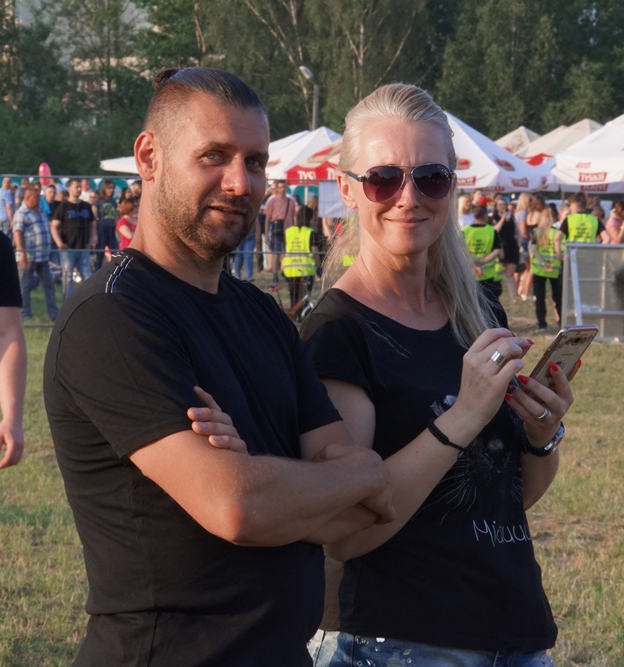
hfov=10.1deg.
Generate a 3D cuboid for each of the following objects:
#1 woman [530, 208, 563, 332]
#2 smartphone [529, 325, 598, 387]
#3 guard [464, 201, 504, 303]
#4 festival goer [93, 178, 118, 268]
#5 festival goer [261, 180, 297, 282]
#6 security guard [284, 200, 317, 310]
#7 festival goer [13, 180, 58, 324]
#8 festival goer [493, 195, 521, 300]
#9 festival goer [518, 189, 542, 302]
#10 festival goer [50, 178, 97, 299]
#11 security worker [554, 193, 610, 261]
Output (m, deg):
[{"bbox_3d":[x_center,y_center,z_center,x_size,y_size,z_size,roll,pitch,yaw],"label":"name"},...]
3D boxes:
[{"bbox_3d":[3.071,-0.846,46.300,0.440,1.630,0.380,-1,2,-20],"label":"woman"},{"bbox_3d":[0.329,0.045,4.750,0.071,0.145,0.008,-3,44,-46],"label":"smartphone"},{"bbox_3d":[2.111,-0.739,43.800,0.520,1.720,0.360,1,2,18],"label":"guard"},{"bbox_3d":[-3.219,-1.546,55.529,0.460,1.730,0.330,1,2,-24],"label":"festival goer"},{"bbox_3d":[-0.567,-1.828,63.531,0.580,1.800,0.360,1,2,-7],"label":"festival goer"},{"bbox_3d":[-0.157,-0.934,48.028,0.500,1.630,0.360,1,2,-11],"label":"security guard"},{"bbox_3d":[-3.550,-1.032,45.300,0.540,1.750,0.420,-1,2,-36],"label":"festival goer"},{"bbox_3d":[3.132,-1.323,56.528,0.500,1.670,0.420,1,2,-24],"label":"festival goer"},{"bbox_3d":[3.485,-1.399,56.529,0.360,1.720,0.440,0,2,-30],"label":"festival goer"},{"bbox_3d":[-3.313,-1.229,49.000,0.600,1.830,0.360,-1,2,-16],"label":"festival goer"},{"bbox_3d":[3.568,-0.949,46.531,0.700,1.820,0.380,1,2,-6],"label":"security worker"}]

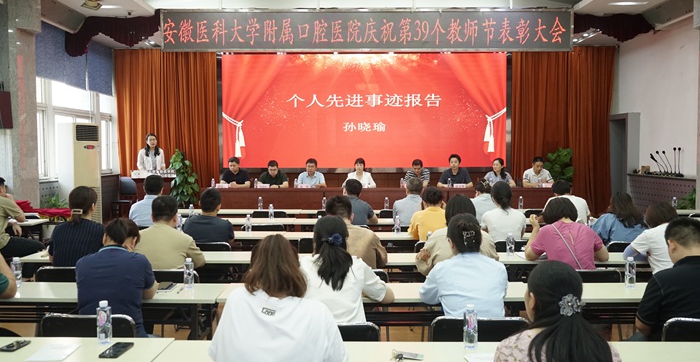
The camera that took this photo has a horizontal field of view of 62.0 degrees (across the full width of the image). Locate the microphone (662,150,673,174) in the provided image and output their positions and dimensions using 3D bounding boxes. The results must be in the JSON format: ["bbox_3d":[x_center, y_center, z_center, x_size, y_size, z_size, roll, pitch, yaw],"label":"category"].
[{"bbox_3d":[5.424,-0.295,9.928,0.200,0.430,0.120,0,3,1],"label":"microphone"}]

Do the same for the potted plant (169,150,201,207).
[{"bbox_3d":[-2.712,0.183,9.554,0.500,1.410,0.500,0,3,1],"label":"potted plant"}]

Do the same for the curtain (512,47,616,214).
[{"bbox_3d":[4.146,-0.949,11.329,2.083,3.293,0.200,0,3,0],"label":"curtain"}]

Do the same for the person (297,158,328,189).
[{"bbox_3d":[-0.625,0.264,9.448,0.500,1.245,0.720,0,3,0],"label":"person"}]

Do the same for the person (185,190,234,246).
[{"bbox_3d":[-1.310,0.689,5.435,0.500,1.220,0.750,0,3,3],"label":"person"}]

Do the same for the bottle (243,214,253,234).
[{"bbox_3d":[-1.030,0.441,5.924,0.061,0.182,0.061,0,3,0],"label":"bottle"}]

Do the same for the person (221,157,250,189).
[{"bbox_3d":[-1.963,0.218,9.997,0.500,1.240,0.720,0,3,1],"label":"person"}]

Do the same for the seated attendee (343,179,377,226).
[{"bbox_3d":[0.086,0.623,6.655,0.500,1.240,0.750,0,3,3],"label":"seated attendee"}]

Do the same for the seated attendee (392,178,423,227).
[{"bbox_3d":[0.701,0.618,6.647,0.500,1.250,0.750,0,3,2],"label":"seated attendee"}]

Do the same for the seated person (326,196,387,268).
[{"bbox_3d":[0.004,0.739,4.266,0.540,1.271,0.750,0,3,0],"label":"seated person"}]

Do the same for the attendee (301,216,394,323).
[{"bbox_3d":[-0.066,0.798,3.091,0.540,1.220,0.750,0,3,3],"label":"attendee"}]

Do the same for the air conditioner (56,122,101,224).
[{"bbox_3d":[-3.929,0.178,8.469,0.320,1.960,0.490,1,3,25],"label":"air conditioner"}]

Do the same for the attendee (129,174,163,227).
[{"bbox_3d":[-2.079,0.594,6.339,0.520,1.331,0.750,0,3,0],"label":"attendee"}]

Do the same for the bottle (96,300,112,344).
[{"bbox_3d":[-1.038,0.598,2.469,0.063,0.176,0.063,0,3,1],"label":"bottle"}]

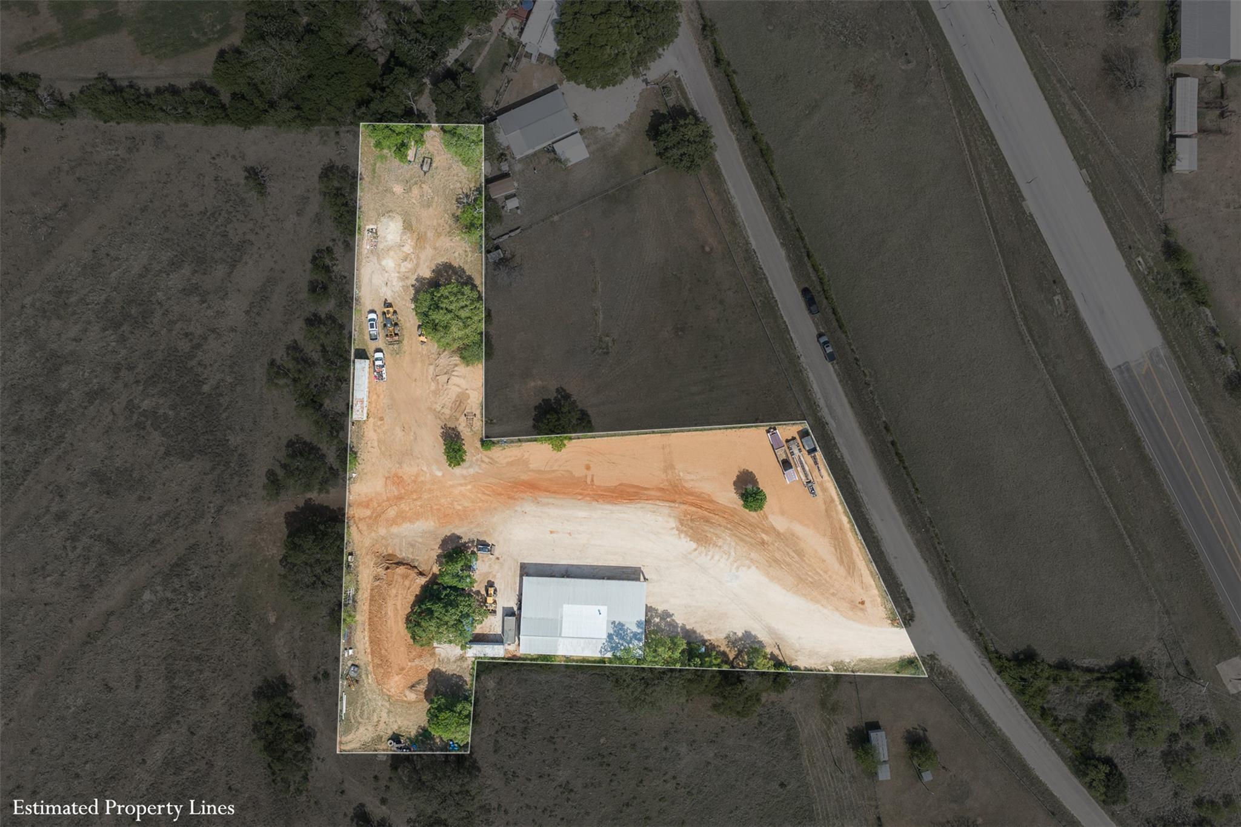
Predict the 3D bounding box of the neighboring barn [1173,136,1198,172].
[{"bbox_3d":[128.330,-58.780,219.550,4.850,2.900,7.200,1,90,0],"label":"neighboring barn"}]

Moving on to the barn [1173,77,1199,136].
[{"bbox_3d":[128.440,-69.850,219.550,4.850,2.900,12.400,1,90,0],"label":"barn"}]

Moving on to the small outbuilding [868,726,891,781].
[{"bbox_3d":[58.970,77.570,219.800,3.100,2.400,11.000,-7,90,0],"label":"small outbuilding"}]

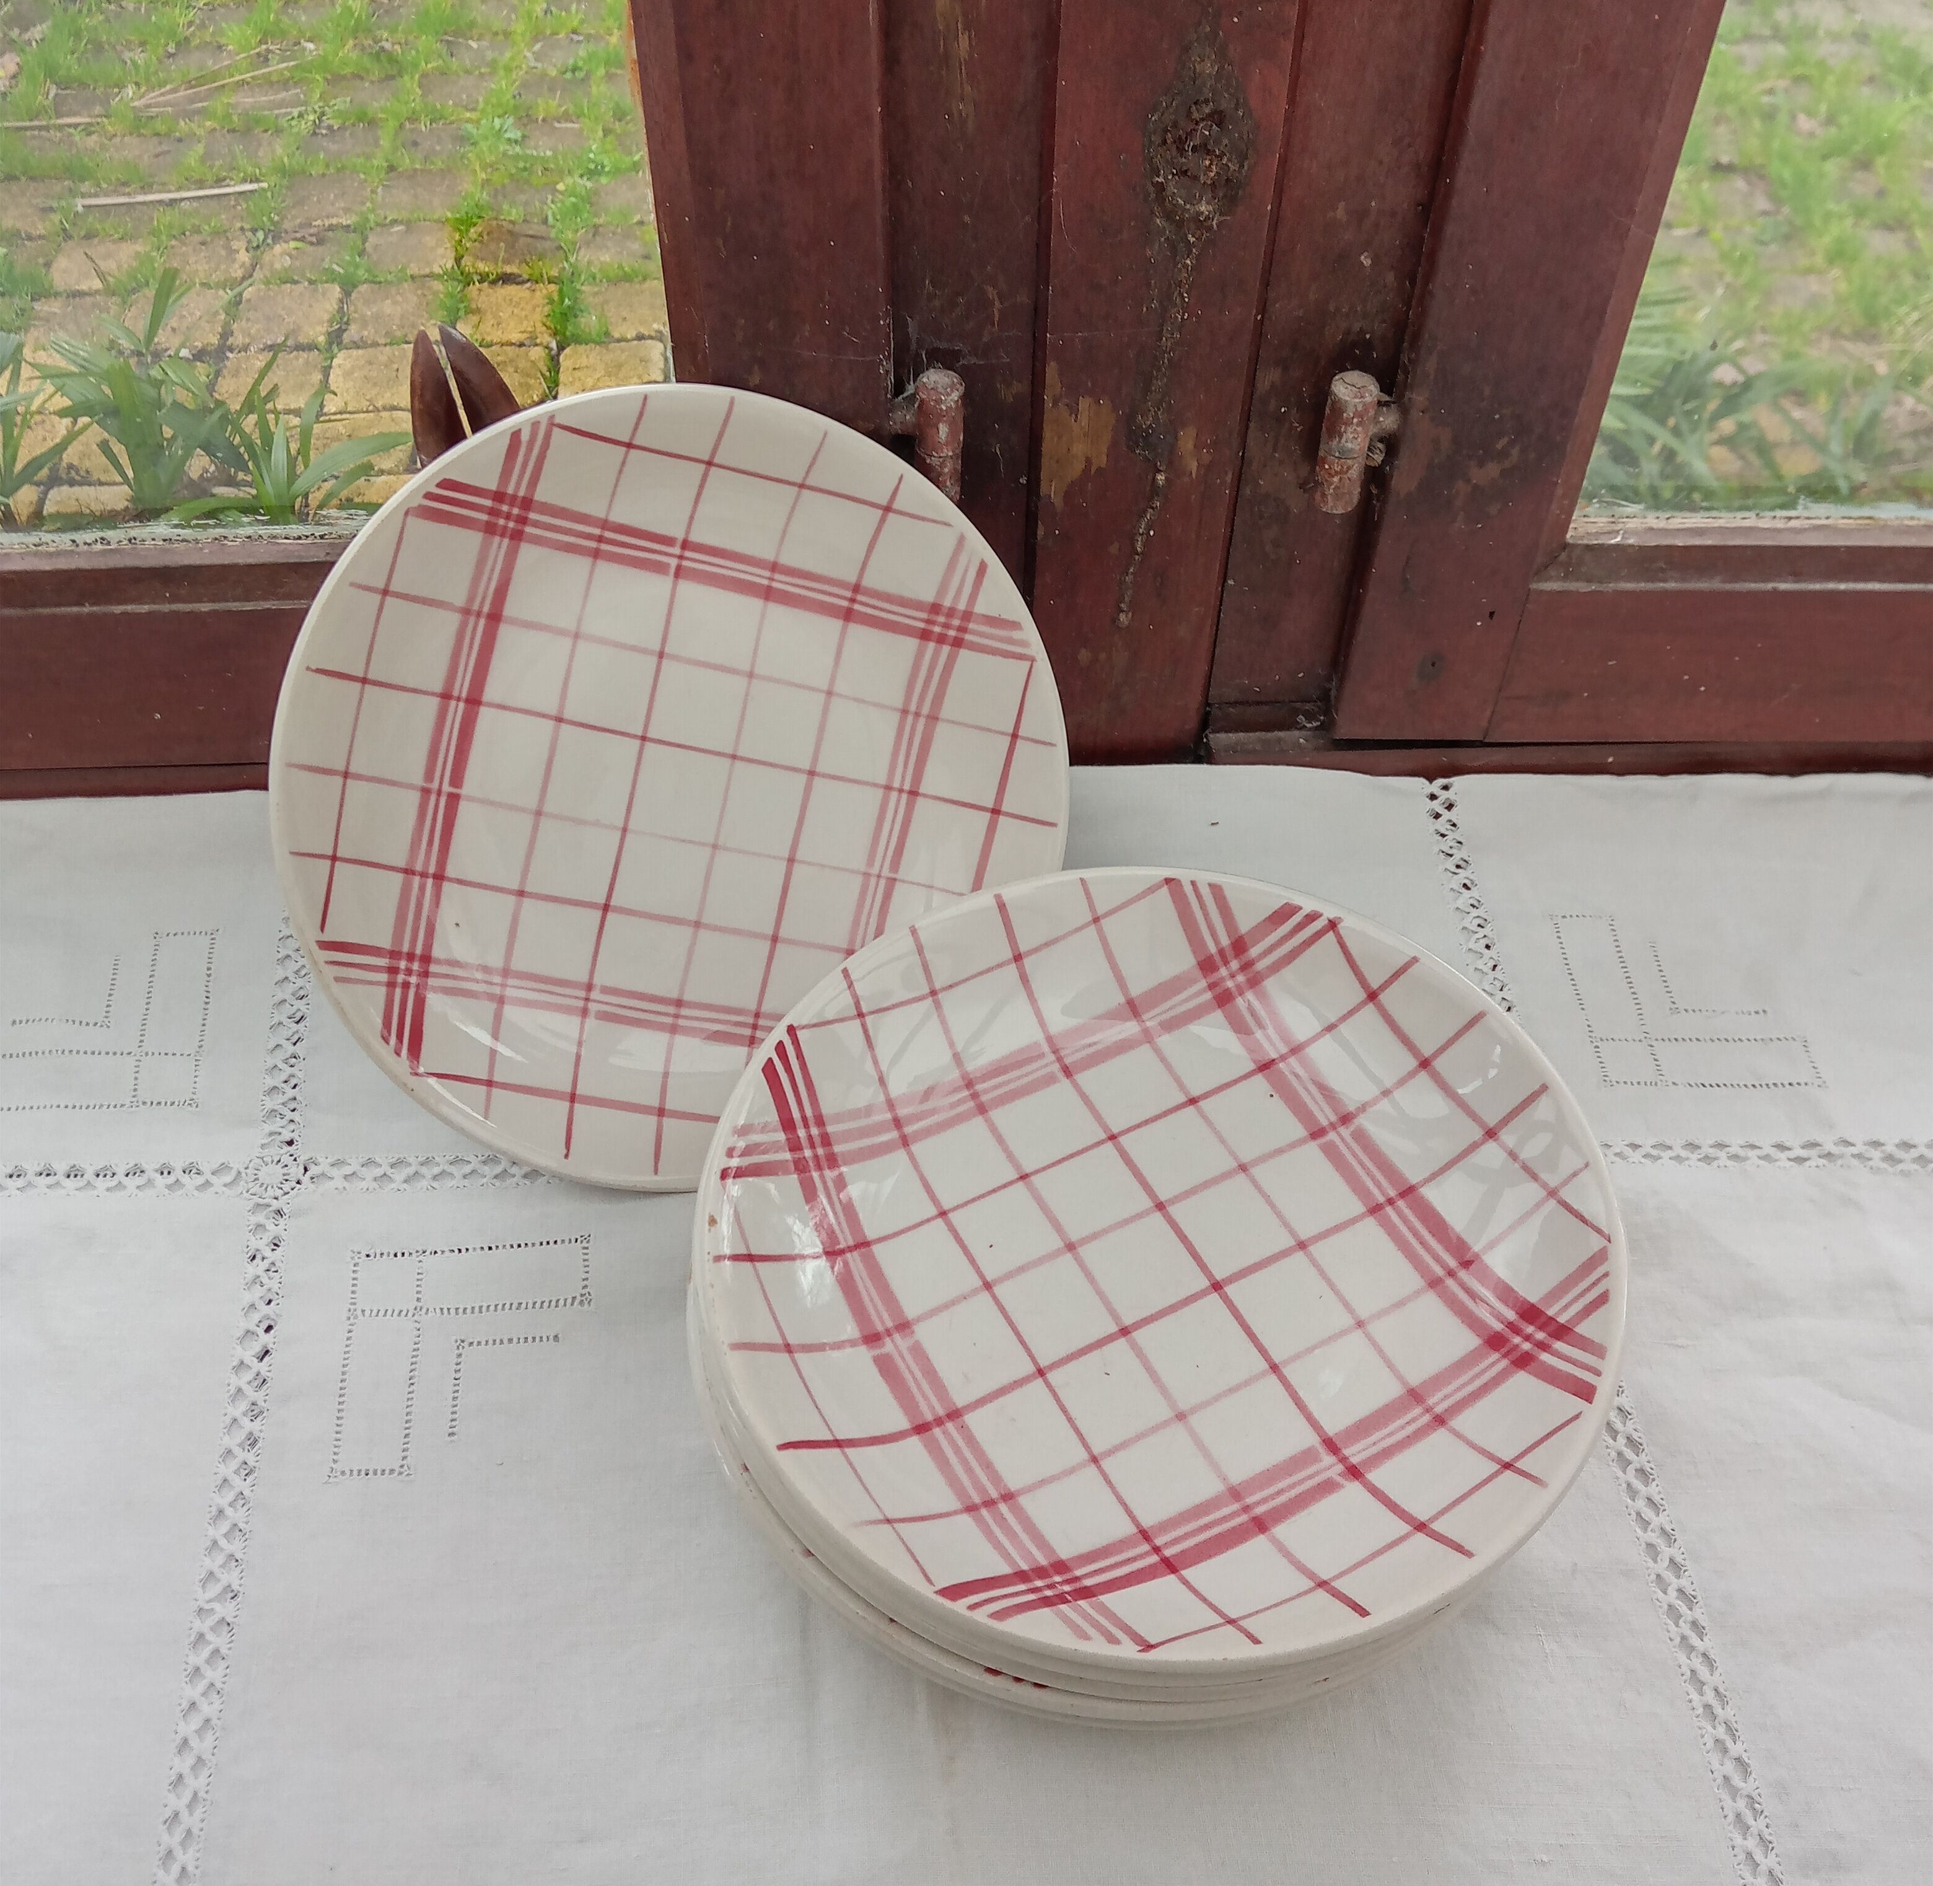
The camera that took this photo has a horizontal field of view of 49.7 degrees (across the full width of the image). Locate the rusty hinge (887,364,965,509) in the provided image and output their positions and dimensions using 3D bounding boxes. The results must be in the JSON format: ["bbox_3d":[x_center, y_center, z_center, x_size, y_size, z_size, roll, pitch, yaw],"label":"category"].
[{"bbox_3d":[-0.011,-0.143,0.600,0.022,0.042,0.015,-1,51,-1],"label":"rusty hinge"}]

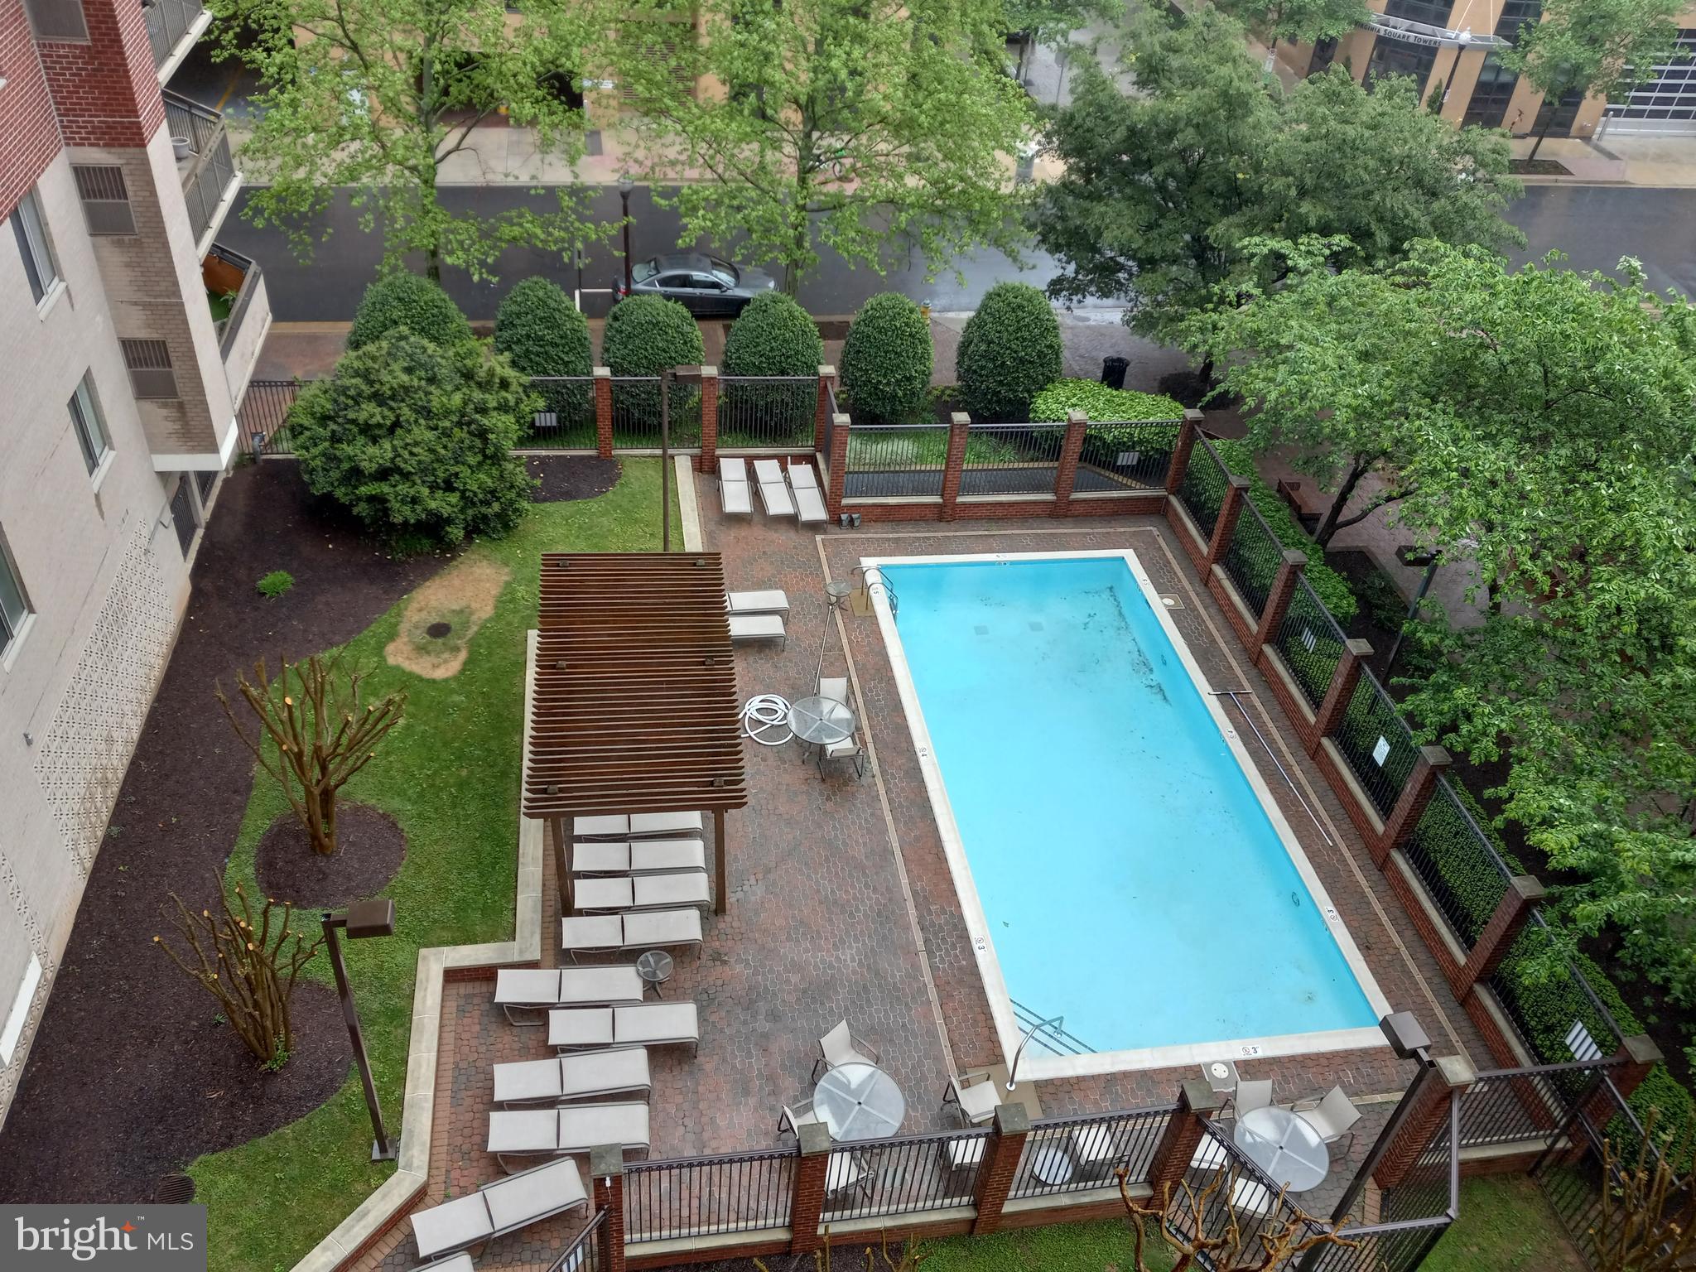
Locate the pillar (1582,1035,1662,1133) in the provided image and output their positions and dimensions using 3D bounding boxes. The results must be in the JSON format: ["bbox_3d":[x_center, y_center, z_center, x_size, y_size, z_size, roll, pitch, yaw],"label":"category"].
[{"bbox_3d":[9.911,6.154,17.398,0.349,2.525,0.349,-2,40,-10],"label":"pillar"}]

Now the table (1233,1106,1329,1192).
[{"bbox_3d":[5.618,6.947,17.437,1.220,0.720,1.220,-2,39,-10],"label":"table"}]

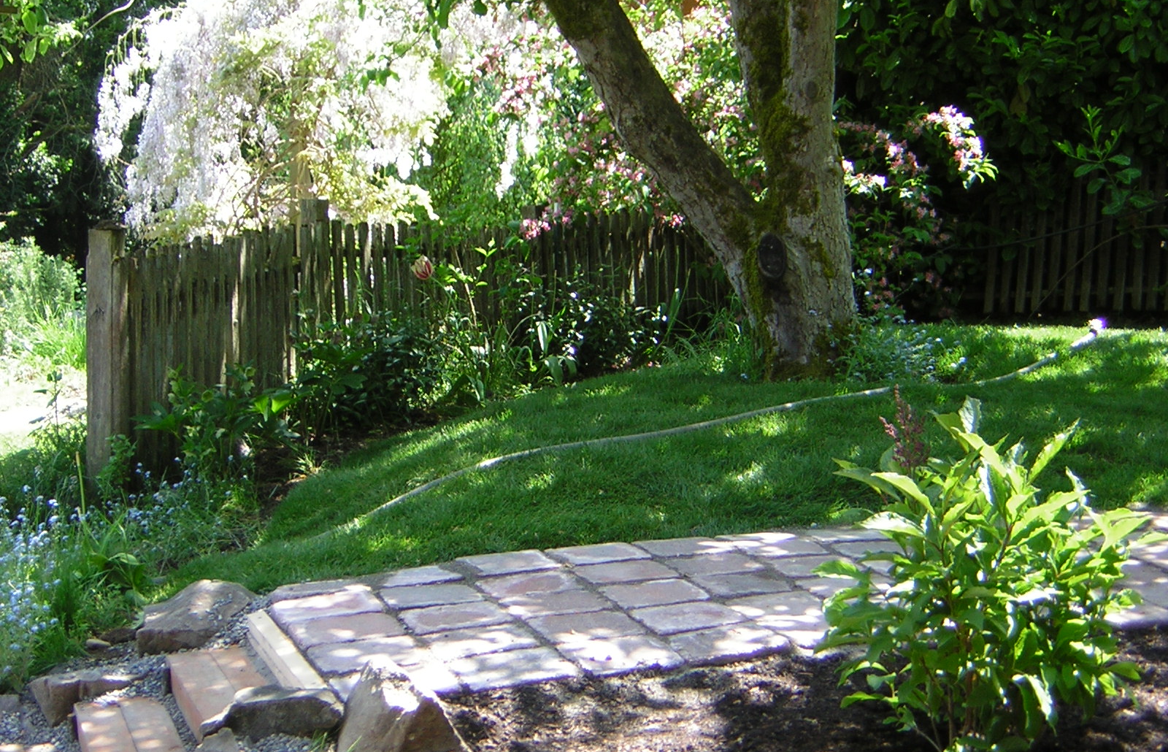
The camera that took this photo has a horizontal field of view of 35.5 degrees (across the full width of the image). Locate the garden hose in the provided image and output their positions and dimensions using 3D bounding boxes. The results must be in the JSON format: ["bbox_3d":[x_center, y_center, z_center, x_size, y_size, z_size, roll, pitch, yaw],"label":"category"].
[{"bbox_3d":[0.690,0.103,6.070,3.550,0.210,0.300,-7,14,-36],"label":"garden hose"}]

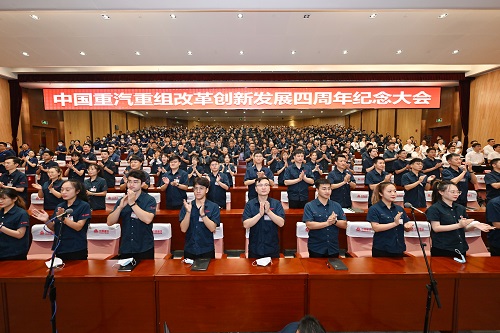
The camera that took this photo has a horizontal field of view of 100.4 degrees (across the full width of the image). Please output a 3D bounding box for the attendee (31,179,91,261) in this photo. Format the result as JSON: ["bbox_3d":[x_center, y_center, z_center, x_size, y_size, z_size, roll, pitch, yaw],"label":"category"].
[{"bbox_3d":[-2.111,0.987,2.445,0.520,1.660,0.480,0,5,5],"label":"attendee"}]

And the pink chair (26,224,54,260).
[{"bbox_3d":[-3.154,1.354,3.025,0.600,0.920,0.620,0,4,0],"label":"pink chair"}]

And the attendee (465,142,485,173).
[{"bbox_3d":[6.189,0.009,5.750,0.520,1.280,0.600,-1,5,0],"label":"attendee"}]

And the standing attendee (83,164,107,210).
[{"bbox_3d":[-2.976,0.758,4.065,0.460,1.590,0.400,0,4,-2],"label":"standing attendee"}]

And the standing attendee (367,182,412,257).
[{"bbox_3d":[1.611,1.003,2.484,0.500,1.640,0.420,-1,5,0],"label":"standing attendee"}]

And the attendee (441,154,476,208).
[{"bbox_3d":[3.716,0.648,3.769,0.540,1.750,0.450,-1,5,0],"label":"attendee"}]

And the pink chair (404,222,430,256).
[{"bbox_3d":[2.596,1.331,3.023,0.600,0.920,0.620,0,4,0],"label":"pink chair"}]

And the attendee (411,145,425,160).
[{"bbox_3d":[6.154,-0.110,7.650,0.520,1.280,0.600,-1,5,0],"label":"attendee"}]

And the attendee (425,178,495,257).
[{"bbox_3d":[2.374,0.996,2.465,0.520,1.660,0.480,-1,5,-8],"label":"attendee"}]

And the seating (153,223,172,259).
[{"bbox_3d":[-1.397,1.338,2.879,0.580,0.970,0.600,-1,5,0],"label":"seating"}]

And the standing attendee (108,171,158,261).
[{"bbox_3d":[-1.395,0.947,2.594,0.520,1.780,0.420,0,4,-3],"label":"standing attendee"}]

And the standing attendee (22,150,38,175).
[{"bbox_3d":[-7.235,0.244,6.935,0.470,1.580,0.400,0,4,-2],"label":"standing attendee"}]

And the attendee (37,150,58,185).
[{"bbox_3d":[-5.308,0.464,5.507,0.520,1.690,0.420,-1,4,-4],"label":"attendee"}]

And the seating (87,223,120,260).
[{"bbox_3d":[-2.154,1.338,2.879,0.580,0.970,0.600,-1,5,0],"label":"seating"}]

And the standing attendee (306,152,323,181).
[{"bbox_3d":[1.545,0.465,5.064,0.480,1.640,0.420,-1,5,0],"label":"standing attendee"}]

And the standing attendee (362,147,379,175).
[{"bbox_3d":[2.914,0.421,5.118,0.520,1.720,0.450,-1,5,0],"label":"standing attendee"}]

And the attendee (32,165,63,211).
[{"bbox_3d":[-3.779,0.771,4.066,0.500,1.570,0.420,0,4,-2],"label":"attendee"}]

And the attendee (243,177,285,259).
[{"bbox_3d":[0.161,0.987,2.528,0.520,1.720,0.420,-1,5,0],"label":"attendee"}]

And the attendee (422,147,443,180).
[{"bbox_3d":[4.794,0.393,5.502,0.520,1.750,0.420,0,4,0],"label":"attendee"}]

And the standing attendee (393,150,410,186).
[{"bbox_3d":[4.018,0.416,5.504,0.520,1.710,0.420,0,4,0],"label":"standing attendee"}]

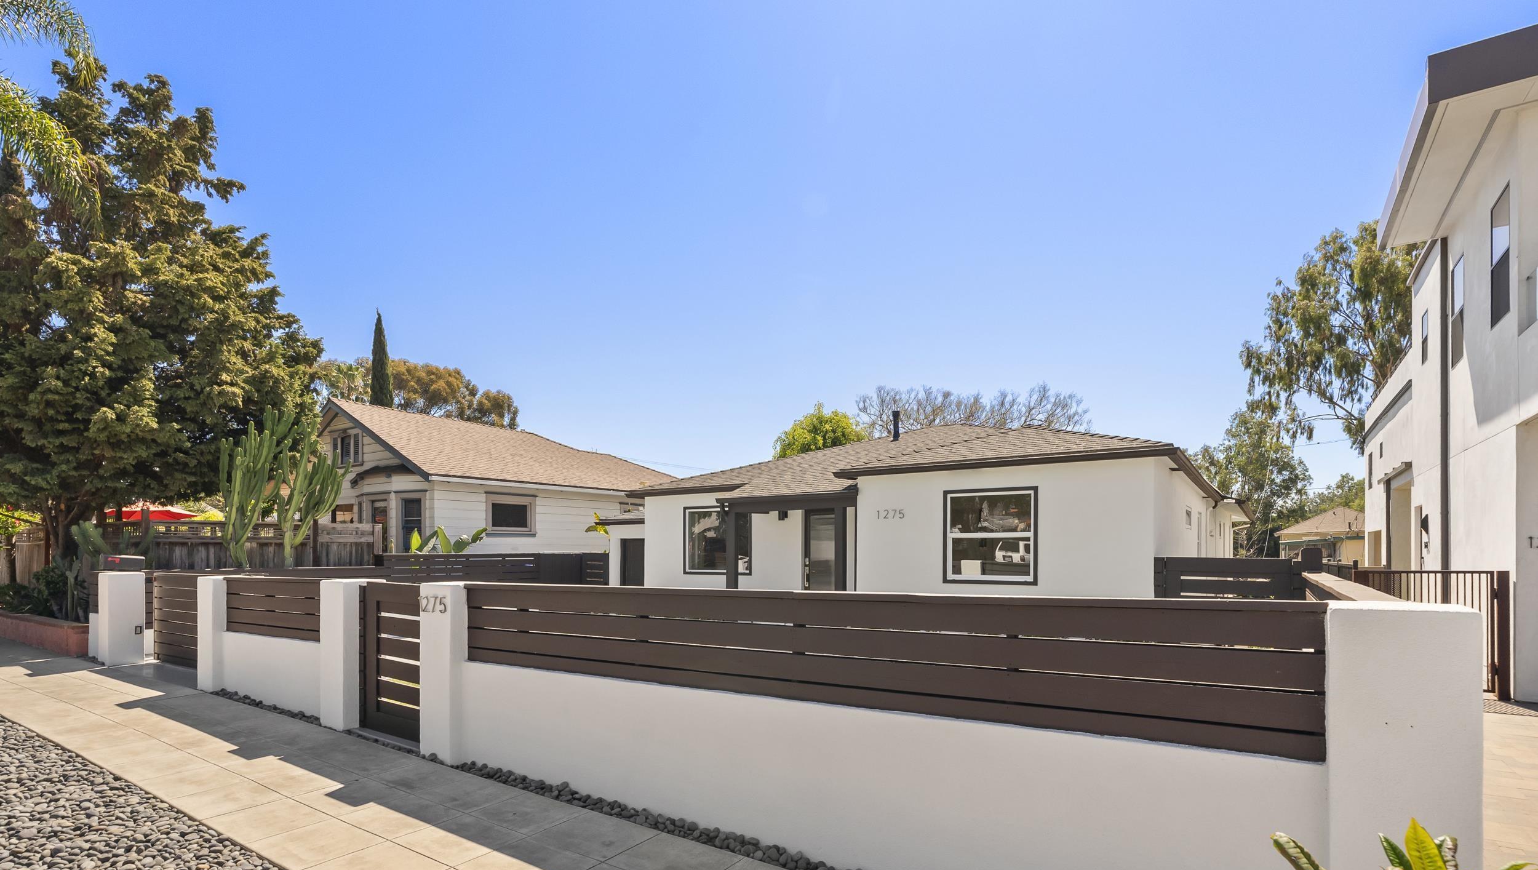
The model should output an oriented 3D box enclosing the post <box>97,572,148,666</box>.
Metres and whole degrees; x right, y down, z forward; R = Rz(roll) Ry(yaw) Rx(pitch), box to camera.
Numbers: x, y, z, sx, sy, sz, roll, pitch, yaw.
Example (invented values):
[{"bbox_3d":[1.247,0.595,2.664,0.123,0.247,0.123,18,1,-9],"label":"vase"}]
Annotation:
[{"bbox_3d":[-9.931,2.827,10.527,0.420,1.400,0.410,-4,-8,33],"label":"post"}]

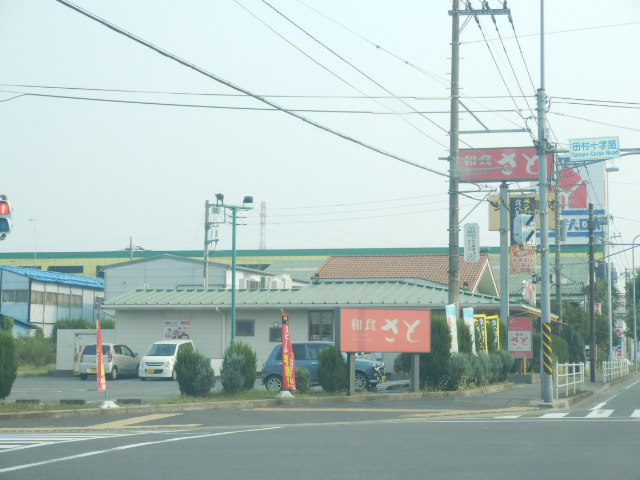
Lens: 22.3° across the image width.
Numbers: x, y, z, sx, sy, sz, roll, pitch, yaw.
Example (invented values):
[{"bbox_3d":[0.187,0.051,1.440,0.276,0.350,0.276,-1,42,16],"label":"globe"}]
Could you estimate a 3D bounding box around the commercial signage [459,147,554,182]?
[{"bbox_3d":[6.549,-2.651,57.500,3.450,1.250,0.400,-1,-4,12],"label":"commercial signage"}]

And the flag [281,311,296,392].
[{"bbox_3d":[-0.728,2.588,37.600,0.420,1.830,0.120,0,-4,0],"label":"flag"}]

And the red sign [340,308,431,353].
[{"bbox_3d":[1.562,2.260,40.395,2.614,1.050,0.220,3,-5,-30],"label":"red sign"}]

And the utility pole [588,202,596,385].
[{"bbox_3d":[9.882,1.904,59.000,0.180,6.500,0.180,-1,-4,12],"label":"utility pole"}]

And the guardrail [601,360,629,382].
[{"bbox_3d":[14.069,6.143,77.147,0.100,0.850,27.000,-1,-4,12],"label":"guardrail"}]

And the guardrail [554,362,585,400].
[{"bbox_3d":[6.442,3.552,41.572,0.100,0.850,9.800,-1,-4,12],"label":"guardrail"}]

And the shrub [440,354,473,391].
[{"bbox_3d":[3.666,3.532,43.700,0.860,1.030,0.850,-1,-4,12],"label":"shrub"}]

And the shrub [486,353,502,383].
[{"bbox_3d":[5.486,4.012,51.000,0.650,0.972,0.650,0,-4,0],"label":"shrub"}]

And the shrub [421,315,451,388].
[{"bbox_3d":[3.301,3.201,46.500,0.900,2.150,0.850,-1,-4,11],"label":"shrub"}]

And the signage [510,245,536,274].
[{"bbox_3d":[7.167,0.697,57.300,0.900,1.050,0.150,-1,-4,12],"label":"signage"}]

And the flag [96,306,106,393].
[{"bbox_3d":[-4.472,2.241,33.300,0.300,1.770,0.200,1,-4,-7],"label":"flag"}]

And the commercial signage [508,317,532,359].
[{"bbox_3d":[7.061,3.434,57.300,0.870,1.480,0.200,-1,-4,12],"label":"commercial signage"}]

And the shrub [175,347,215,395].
[{"bbox_3d":[-2.931,3.071,38.000,0.930,1.180,0.900,0,-4,0],"label":"shrub"}]

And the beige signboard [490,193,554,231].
[{"bbox_3d":[12.227,-1.656,98.000,4.200,2.200,0.400,-1,-4,12],"label":"beige signboard"}]

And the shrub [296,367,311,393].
[{"bbox_3d":[-0.429,3.627,42.300,0.500,0.676,0.500,0,-4,0],"label":"shrub"}]

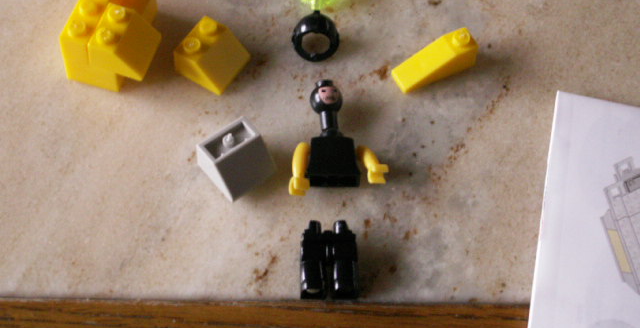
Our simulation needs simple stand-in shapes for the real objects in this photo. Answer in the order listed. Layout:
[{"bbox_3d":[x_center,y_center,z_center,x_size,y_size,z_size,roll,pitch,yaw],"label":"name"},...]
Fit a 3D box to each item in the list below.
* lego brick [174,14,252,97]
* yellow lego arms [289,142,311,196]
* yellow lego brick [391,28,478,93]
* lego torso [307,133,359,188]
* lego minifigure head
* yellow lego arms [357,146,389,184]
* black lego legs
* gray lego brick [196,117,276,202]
[{"bbox_3d":[-0.031,-0.033,0.337,0.016,0.011,0.016,30,62,13],"label":"lego brick"},{"bbox_3d":[-0.006,0.002,0.320,0.006,0.006,0.015,7,59,0],"label":"yellow lego arms"},{"bbox_3d":[0.035,-0.031,0.341,0.024,0.011,0.008,-22,63,-17],"label":"yellow lego brick"},{"bbox_3d":[0.003,-0.001,0.323,0.015,0.008,0.013,2,59,-4],"label":"lego torso"},{"bbox_3d":[0.002,-0.019,0.332,0.010,0.010,0.011,6,59,-11],"label":"lego minifigure head"},{"bbox_3d":[0.014,0.001,0.319,0.006,0.006,0.013,-17,50,-14],"label":"yellow lego arms"},{"bbox_3d":[0.003,0.025,0.306,0.016,0.009,0.019,1,59,-4],"label":"black lego legs"},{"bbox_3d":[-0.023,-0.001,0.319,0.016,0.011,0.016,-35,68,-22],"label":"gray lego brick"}]

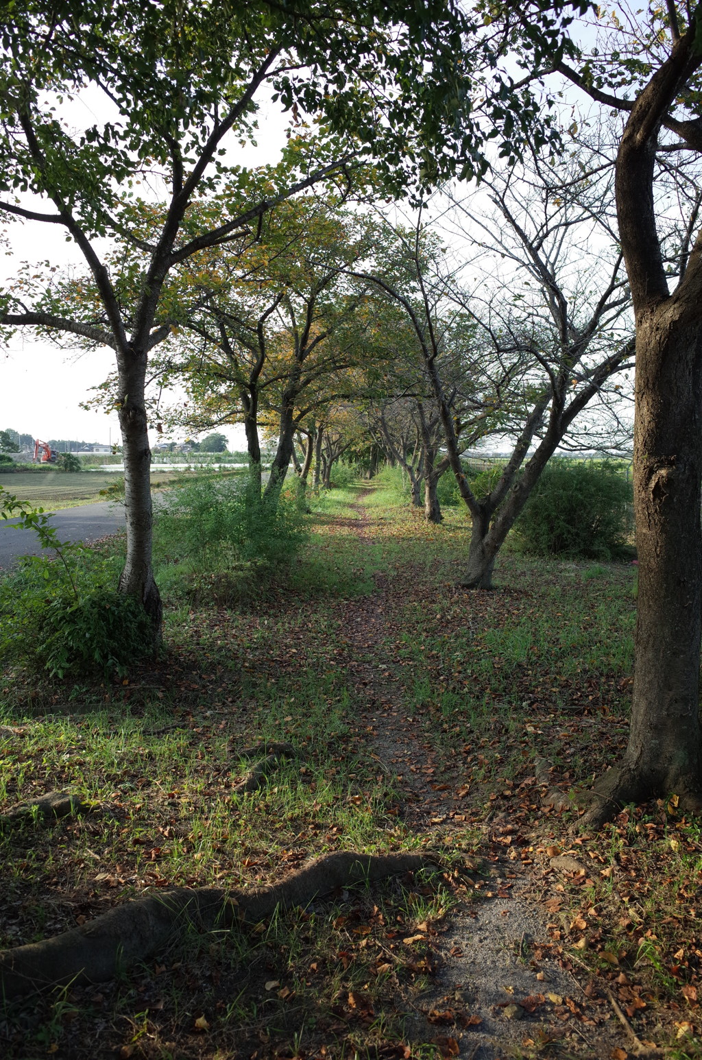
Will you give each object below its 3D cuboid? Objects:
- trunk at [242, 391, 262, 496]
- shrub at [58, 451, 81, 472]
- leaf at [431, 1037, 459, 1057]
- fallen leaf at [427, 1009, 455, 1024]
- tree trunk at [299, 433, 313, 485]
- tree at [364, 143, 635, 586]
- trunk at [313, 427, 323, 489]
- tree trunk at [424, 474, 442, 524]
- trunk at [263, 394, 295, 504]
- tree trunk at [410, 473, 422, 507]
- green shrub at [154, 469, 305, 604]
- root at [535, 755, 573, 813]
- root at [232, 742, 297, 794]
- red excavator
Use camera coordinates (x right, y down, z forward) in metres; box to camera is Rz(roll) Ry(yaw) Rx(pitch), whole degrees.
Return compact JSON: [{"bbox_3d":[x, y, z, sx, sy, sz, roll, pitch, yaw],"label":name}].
[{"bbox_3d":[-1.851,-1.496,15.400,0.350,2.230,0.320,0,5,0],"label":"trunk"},{"bbox_3d":[-27.324,-6.644,80.000,2.200,1.950,2.100,0,5,0],"label":"shrub"},{"bbox_3d":[0.237,1.304,2.075,0.072,0.025,0.052,0,5,0],"label":"leaf"},{"bbox_3d":[0.239,1.297,2.191,0.076,0.022,0.042,0,5,0],"label":"fallen leaf"},{"bbox_3d":[-1.206,-1.827,22.000,0.360,1.550,0.320,0,5,0],"label":"tree trunk"},{"bbox_3d":[1.818,-1.860,9.591,3.337,5.094,3.500,0,5,0],"label":"tree"},{"bbox_3d":[-1.348,-2.895,33.497,0.420,2.654,0.380,0,5,0],"label":"trunk"},{"bbox_3d":[1.847,-0.698,18.543,0.420,1.121,0.400,0,5,0],"label":"tree trunk"},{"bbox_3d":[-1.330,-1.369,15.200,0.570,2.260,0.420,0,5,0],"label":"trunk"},{"bbox_3d":[1.955,-1.201,24.600,0.360,1.020,0.340,0,5,0],"label":"tree trunk"},{"bbox_3d":[-1.497,-0.059,10.238,1.950,1.380,1.900,0,5,0],"label":"green shrub"},{"bbox_3d":[0.898,1.146,3.666,0.170,0.090,0.520,0,5,5],"label":"root"},{"bbox_3d":[-0.421,1.152,3.996,0.320,0.100,0.460,0,5,0],"label":"root"},{"bbox_3d":[-63.480,-16.242,171.233,2.600,5.234,6.200,2,5,17],"label":"red excavator"}]

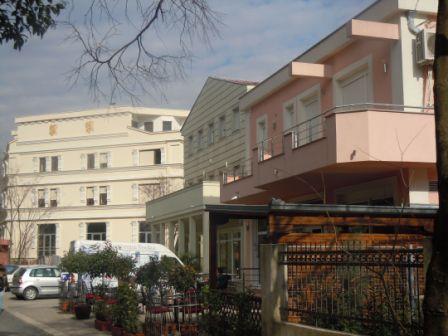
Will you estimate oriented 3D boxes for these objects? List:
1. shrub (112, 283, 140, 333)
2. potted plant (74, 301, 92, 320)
[{"bbox_3d":[-2.173,3.143,15.000,0.620,1.150,0.620,0,-8,0],"label":"shrub"},{"bbox_3d":[-4.165,4.237,20.179,0.470,0.550,0.470,0,-8,0],"label":"potted plant"}]

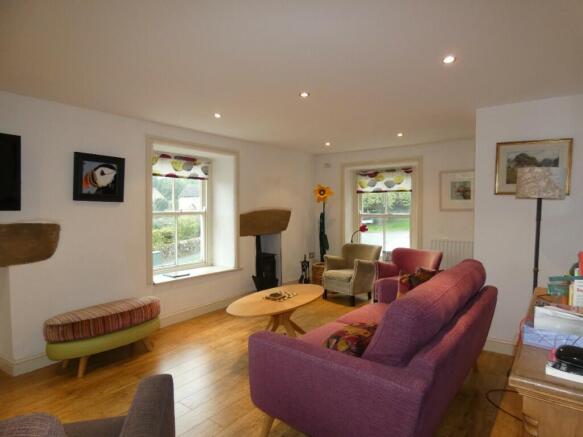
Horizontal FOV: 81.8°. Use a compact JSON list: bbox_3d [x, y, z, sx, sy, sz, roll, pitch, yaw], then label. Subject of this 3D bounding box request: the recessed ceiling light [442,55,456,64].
[{"bbox_3d":[0.955,-0.946,2.036,0.085,0.020,0.085,2,2,41],"label":"recessed ceiling light"}]

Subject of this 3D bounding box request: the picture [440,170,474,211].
[{"bbox_3d":[2.169,-0.349,4.309,0.505,0.519,0.025,2,2,38],"label":"picture"}]

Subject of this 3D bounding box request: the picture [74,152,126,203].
[{"bbox_3d":[-1.759,-0.366,3.101,0.030,0.422,0.427,2,2,41],"label":"picture"}]

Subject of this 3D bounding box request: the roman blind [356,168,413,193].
[{"bbox_3d":[1.607,-0.637,5.802,1.060,0.390,0.060,2,3,38],"label":"roman blind"}]

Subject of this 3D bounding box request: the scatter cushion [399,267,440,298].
[{"bbox_3d":[1.139,0.645,2.989,0.420,0.360,0.140,2,-23,41],"label":"scatter cushion"}]

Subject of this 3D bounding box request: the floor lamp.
[{"bbox_3d":[1.936,0.425,2.657,0.324,1.658,0.324,2,2,41],"label":"floor lamp"}]

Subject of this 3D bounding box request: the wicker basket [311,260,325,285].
[{"bbox_3d":[0.478,0.928,5.374,0.323,0.469,0.323,2,2,41],"label":"wicker basket"}]

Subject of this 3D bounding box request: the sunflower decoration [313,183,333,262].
[{"bbox_3d":[0.547,0.088,5.972,0.350,1.375,0.200,0,3,6],"label":"sunflower decoration"}]

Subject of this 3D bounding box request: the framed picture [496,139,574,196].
[{"bbox_3d":[2.194,-0.459,3.075,0.560,0.485,0.030,2,3,38],"label":"framed picture"}]

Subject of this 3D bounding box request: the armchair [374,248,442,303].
[{"bbox_3d":[1.619,0.870,4.653,0.700,0.780,0.740,2,3,30],"label":"armchair"}]

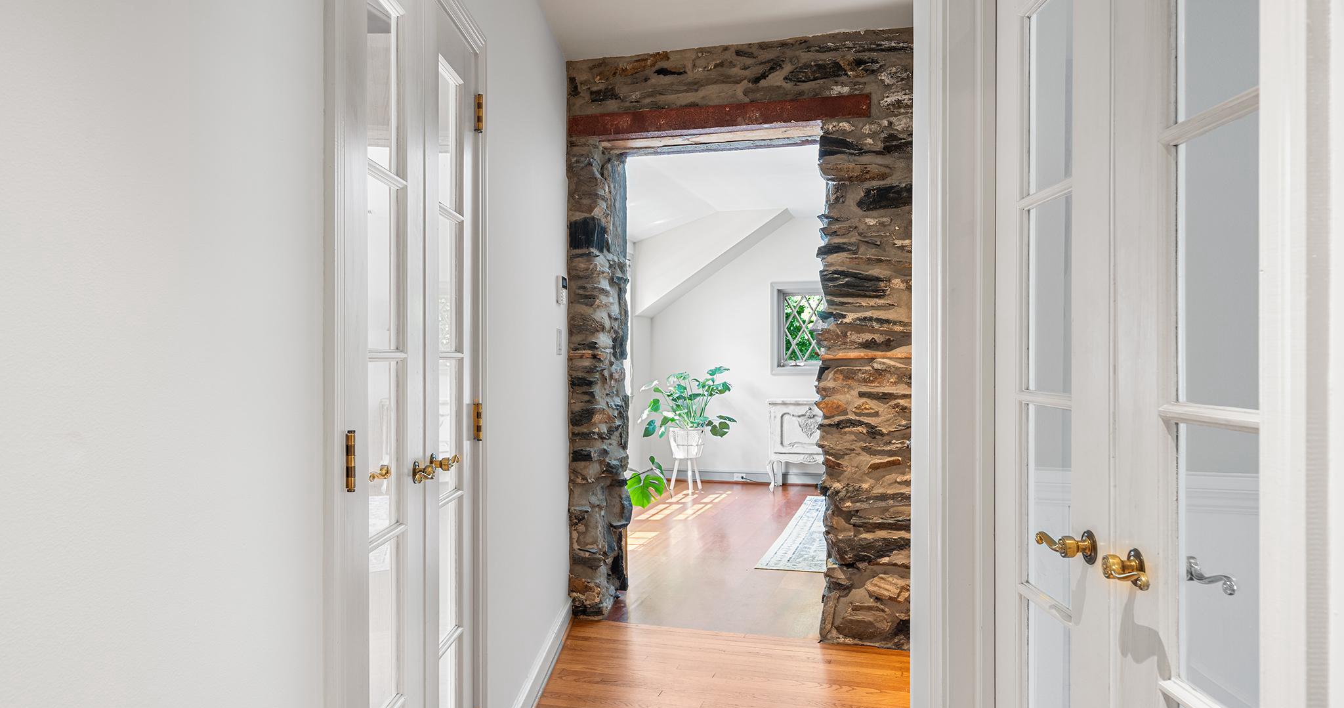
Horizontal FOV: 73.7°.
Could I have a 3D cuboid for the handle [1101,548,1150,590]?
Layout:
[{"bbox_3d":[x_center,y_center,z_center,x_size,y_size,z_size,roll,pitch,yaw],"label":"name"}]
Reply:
[{"bbox_3d":[0.519,0.249,1.008,0.044,0.048,0.110,0,0,1],"label":"handle"}]

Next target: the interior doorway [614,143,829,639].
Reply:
[{"bbox_3d":[0.231,0.126,4.149,0.995,2.200,0.460,0,0,16],"label":"interior doorway"}]

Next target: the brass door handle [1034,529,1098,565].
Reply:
[{"bbox_3d":[0.522,0.250,1.192,0.044,0.048,0.110,0,0,1],"label":"brass door handle"}]

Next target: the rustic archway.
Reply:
[{"bbox_3d":[0.350,-0.059,4.130,1.587,2.570,0.510,0,0,16],"label":"rustic archway"}]

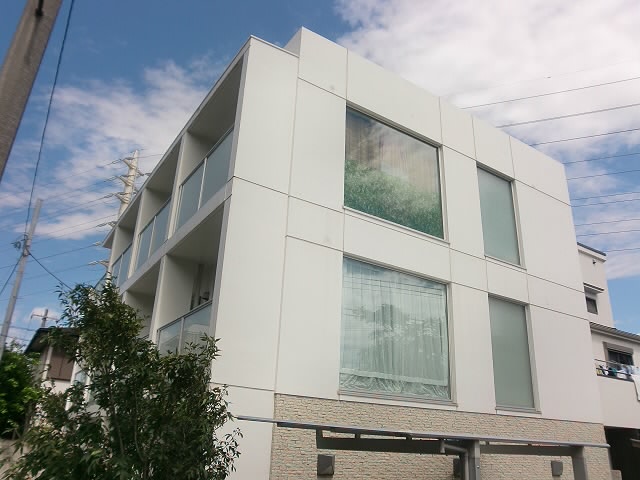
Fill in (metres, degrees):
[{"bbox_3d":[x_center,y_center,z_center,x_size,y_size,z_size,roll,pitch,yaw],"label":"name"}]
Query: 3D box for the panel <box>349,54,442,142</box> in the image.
[{"bbox_3d":[1.500,-2.755,10.225,2.469,1.158,0.100,16,-25,-31],"label":"panel"}]

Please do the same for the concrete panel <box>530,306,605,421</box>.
[{"bbox_3d":[5.109,2.672,10.875,2.141,2.247,0.200,16,-26,-30],"label":"concrete panel"}]

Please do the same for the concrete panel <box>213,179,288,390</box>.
[{"bbox_3d":[-0.985,0.582,7.342,0.943,2.928,0.200,16,-26,-30],"label":"concrete panel"}]

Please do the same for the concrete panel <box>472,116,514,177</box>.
[{"bbox_3d":[3.925,-2.061,11.752,1.322,1.158,0.100,16,-25,-31],"label":"concrete panel"}]

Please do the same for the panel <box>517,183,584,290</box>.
[{"bbox_3d":[5.322,-0.052,12.058,2.239,2.255,0.100,16,-25,-31],"label":"panel"}]

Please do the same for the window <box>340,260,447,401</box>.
[{"bbox_3d":[1.221,1.584,8.665,2.467,2.117,0.120,16,-25,-31],"label":"window"}]

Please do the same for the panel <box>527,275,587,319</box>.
[{"bbox_3d":[5.172,1.320,11.427,2.141,0.677,0.200,16,-26,-30],"label":"panel"}]

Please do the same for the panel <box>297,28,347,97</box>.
[{"bbox_3d":[0.030,-3.165,9.467,1.048,1.148,0.200,16,-26,-30],"label":"panel"}]

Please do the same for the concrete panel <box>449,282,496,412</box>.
[{"bbox_3d":[2.768,1.970,9.466,1.053,2.254,0.100,16,-25,-31],"label":"concrete panel"}]

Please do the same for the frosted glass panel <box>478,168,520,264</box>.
[{"bbox_3d":[3.782,-0.478,11.194,1.276,2.193,0.120,16,-26,-30],"label":"frosted glass panel"}]

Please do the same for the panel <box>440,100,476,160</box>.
[{"bbox_3d":[2.948,-2.340,11.137,1.053,1.158,0.100,16,-25,-31],"label":"panel"}]

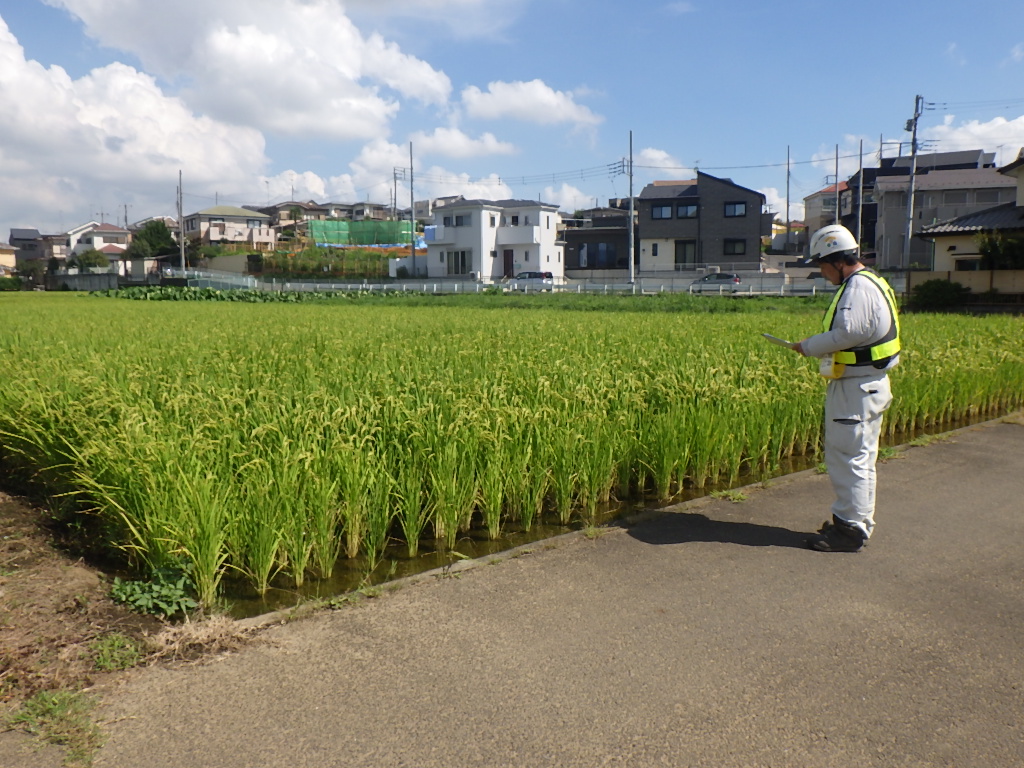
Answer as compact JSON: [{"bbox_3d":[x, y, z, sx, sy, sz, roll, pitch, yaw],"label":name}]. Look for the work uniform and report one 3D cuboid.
[{"bbox_3d":[1.776,0.097,4.360,0.490,1.430,0.500,1,8,14],"label":"work uniform"}]

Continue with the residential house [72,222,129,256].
[{"bbox_3d":[-54.781,-17.862,110.000,8.000,7.300,7.800,-5,9,-31],"label":"residential house"}]

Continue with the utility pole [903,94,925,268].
[{"bbox_3d":[24.116,-11.741,50.000,0.900,11.200,1.100,-1,7,0],"label":"utility pole"}]

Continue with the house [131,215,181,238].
[{"bbox_3d":[-52.656,-20.694,122.000,8.200,7.400,8.000,-5,8,-30],"label":"house"}]

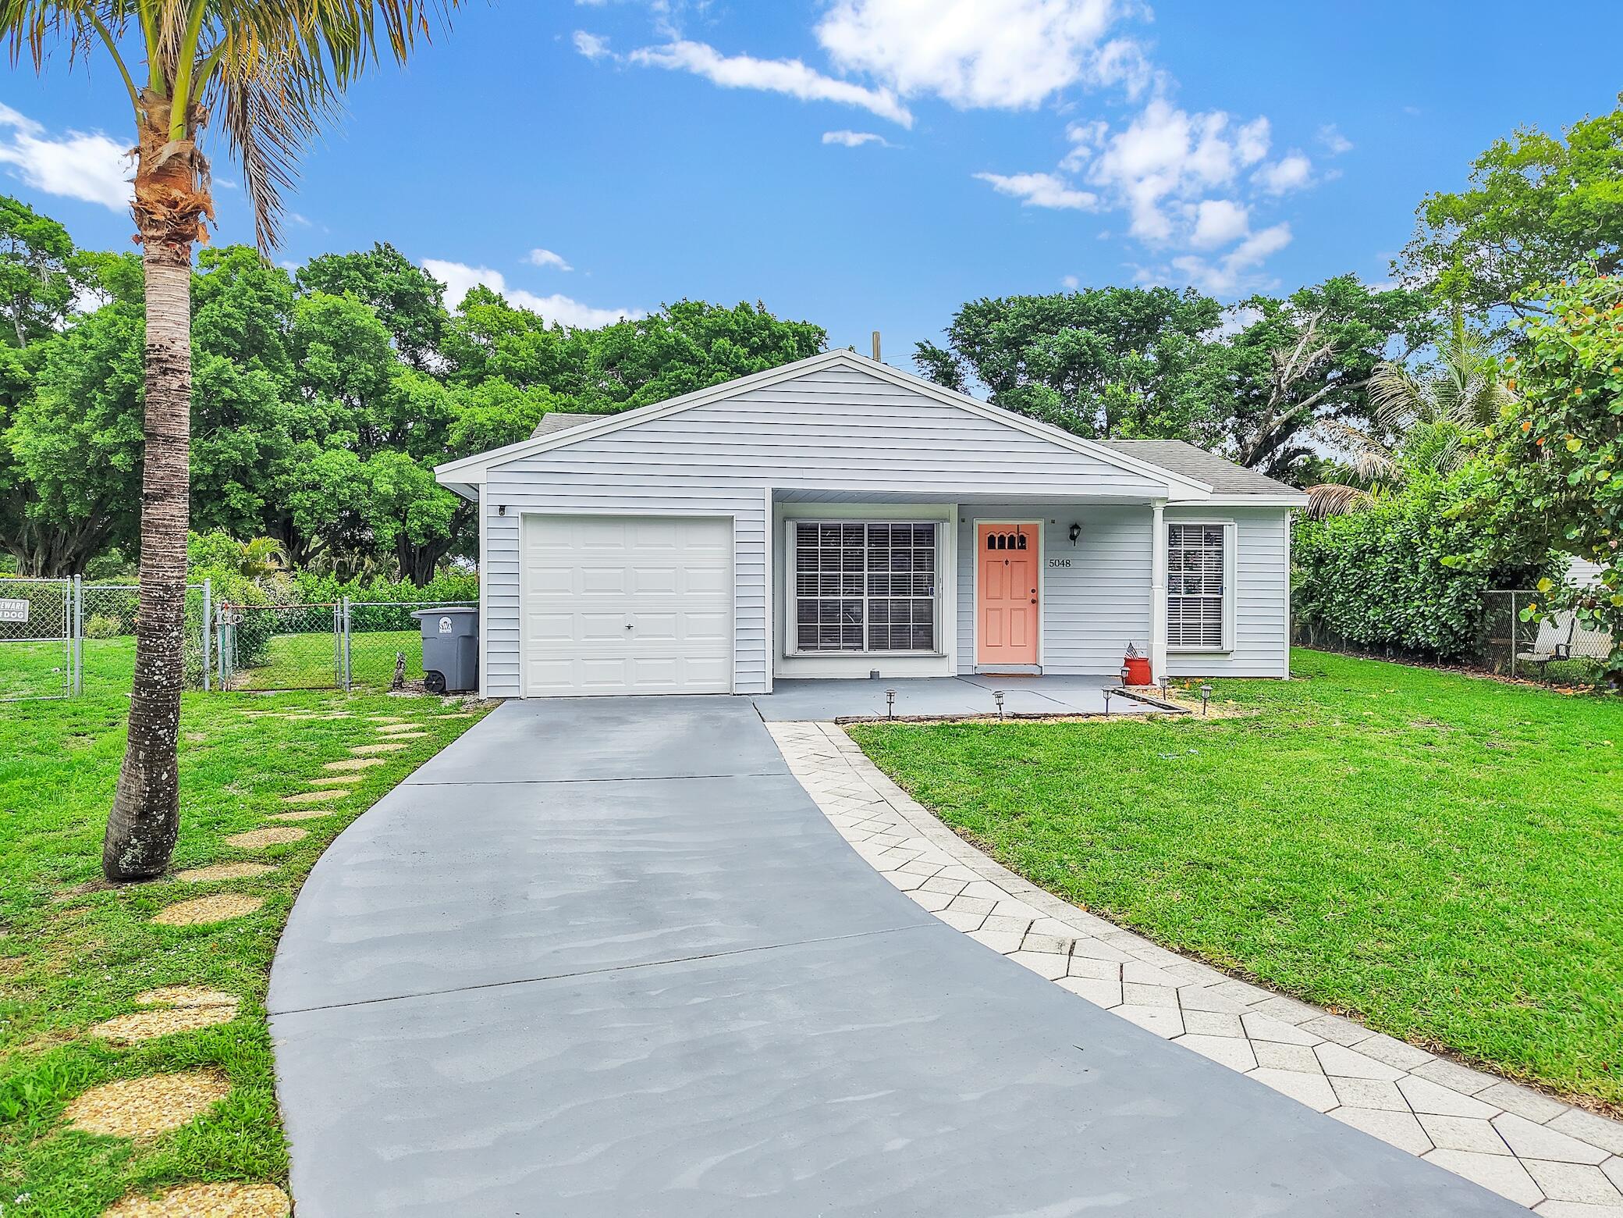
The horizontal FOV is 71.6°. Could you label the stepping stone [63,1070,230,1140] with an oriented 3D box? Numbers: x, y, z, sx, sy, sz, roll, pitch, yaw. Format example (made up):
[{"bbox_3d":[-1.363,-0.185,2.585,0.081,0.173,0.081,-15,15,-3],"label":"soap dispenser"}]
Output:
[{"bbox_3d":[-2.020,1.522,3.430,0.450,0.050,0.455,0,0,0],"label":"stepping stone"}]

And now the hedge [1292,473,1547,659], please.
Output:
[{"bbox_3d":[12.000,-0.640,23.000,1.800,3.300,9.800,0,0,9],"label":"hedge"}]

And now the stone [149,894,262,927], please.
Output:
[{"bbox_3d":[-2.800,1.427,5.240,0.455,0.050,0.450,0,0,0],"label":"stone"}]

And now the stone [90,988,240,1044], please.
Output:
[{"bbox_3d":[-2.290,1.487,4.080,0.455,0.050,0.475,0,0,0],"label":"stone"}]

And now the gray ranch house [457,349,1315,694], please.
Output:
[{"bbox_3d":[0.790,-1.050,18.200,11.700,4.100,9.600,0,0,-9],"label":"gray ranch house"}]

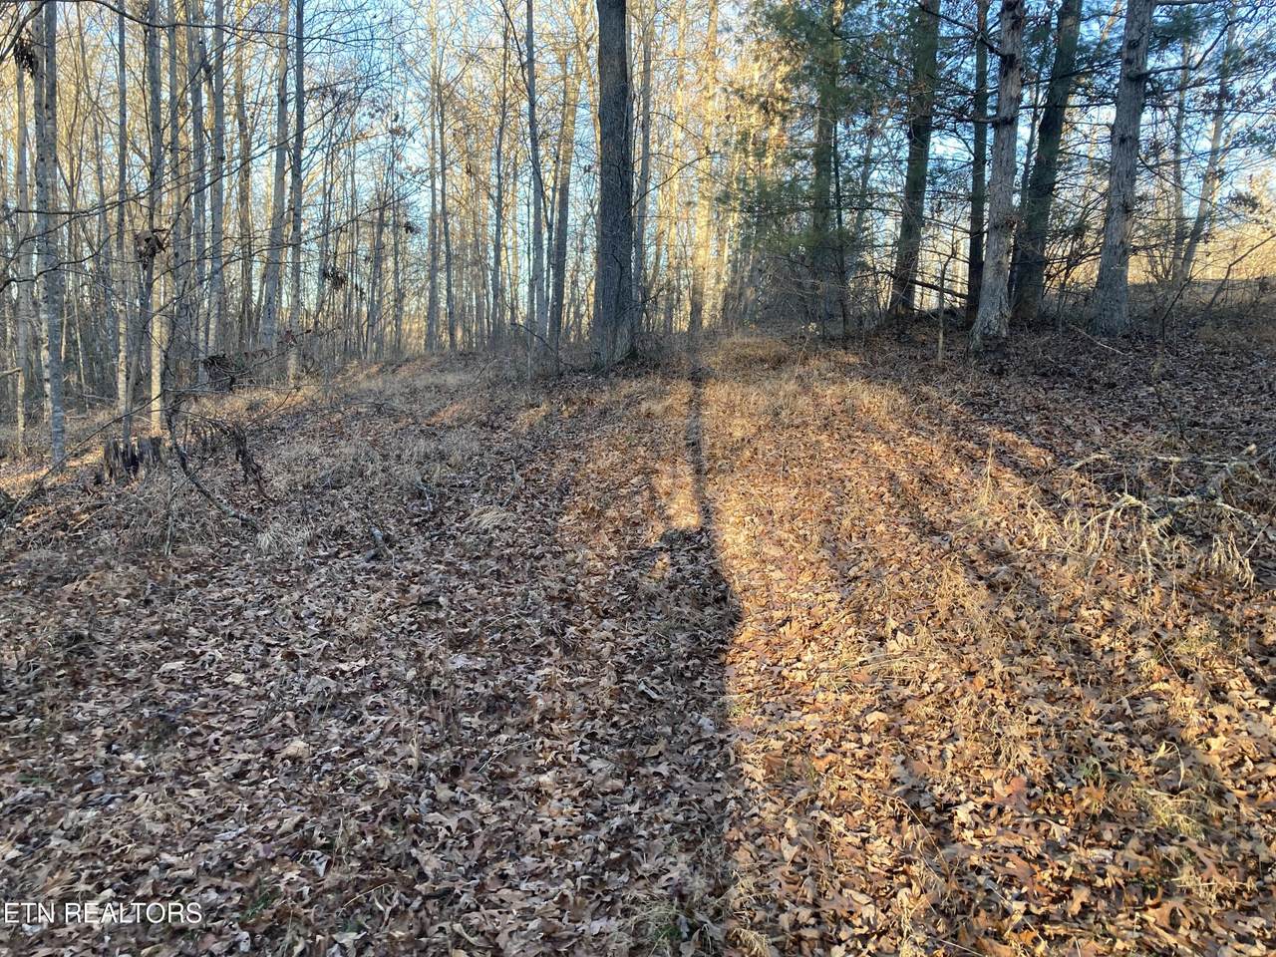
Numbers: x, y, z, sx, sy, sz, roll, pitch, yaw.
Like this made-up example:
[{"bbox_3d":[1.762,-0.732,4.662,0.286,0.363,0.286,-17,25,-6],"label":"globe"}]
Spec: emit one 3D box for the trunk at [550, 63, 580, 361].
[{"bbox_3d":[-1.252,-4.505,17.725,0.270,5.040,0.250,5,6,0],"label":"trunk"}]

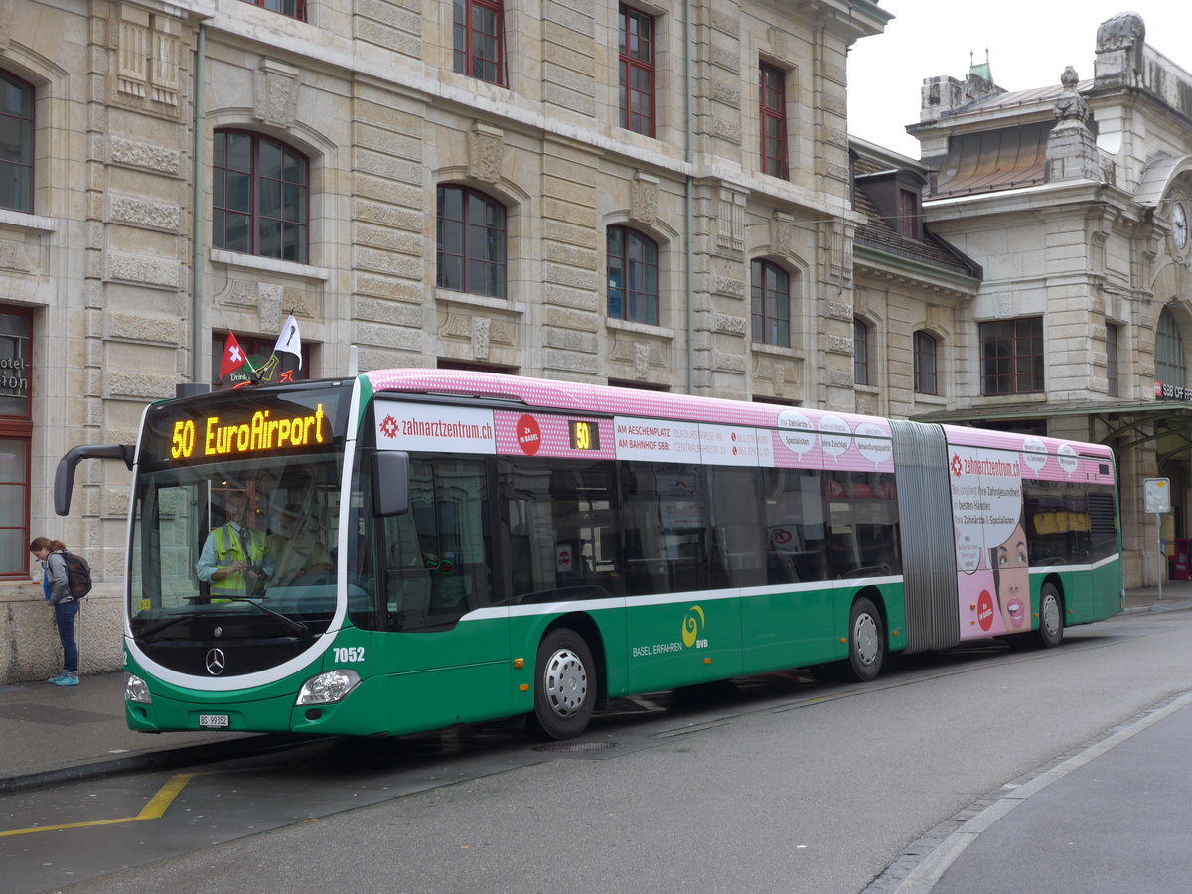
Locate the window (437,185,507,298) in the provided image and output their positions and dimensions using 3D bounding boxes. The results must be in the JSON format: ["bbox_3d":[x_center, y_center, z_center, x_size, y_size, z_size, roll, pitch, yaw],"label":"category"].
[{"bbox_3d":[-1.852,-3.029,24.758,0.200,1.606,1.850,-2,-3,35],"label":"window"}]

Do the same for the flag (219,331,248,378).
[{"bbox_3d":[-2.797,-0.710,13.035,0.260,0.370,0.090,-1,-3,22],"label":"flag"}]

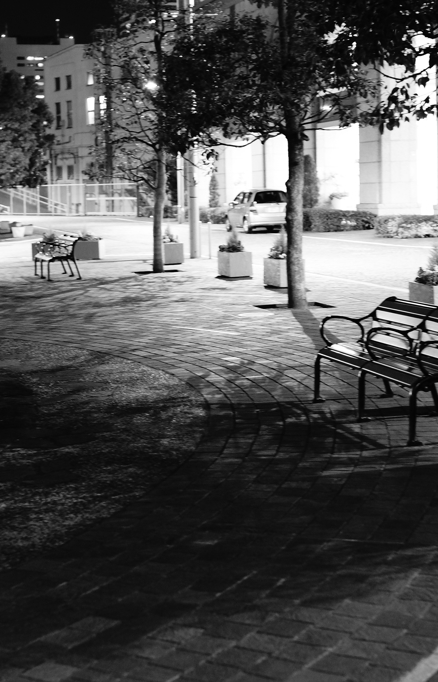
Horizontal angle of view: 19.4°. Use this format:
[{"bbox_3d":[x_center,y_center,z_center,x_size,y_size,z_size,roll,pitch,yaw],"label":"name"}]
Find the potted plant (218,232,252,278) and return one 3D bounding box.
[{"bbox_3d":[0.300,-1.633,23.740,0.432,0.833,0.754,-3,7,-17],"label":"potted plant"}]

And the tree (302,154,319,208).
[{"bbox_3d":[3.573,-5.962,50.559,0.750,2.787,0.750,-3,7,-17],"label":"tree"}]

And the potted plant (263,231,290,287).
[{"bbox_3d":[1.076,-1.381,21.030,0.432,0.932,0.754,-3,7,-18],"label":"potted plant"}]

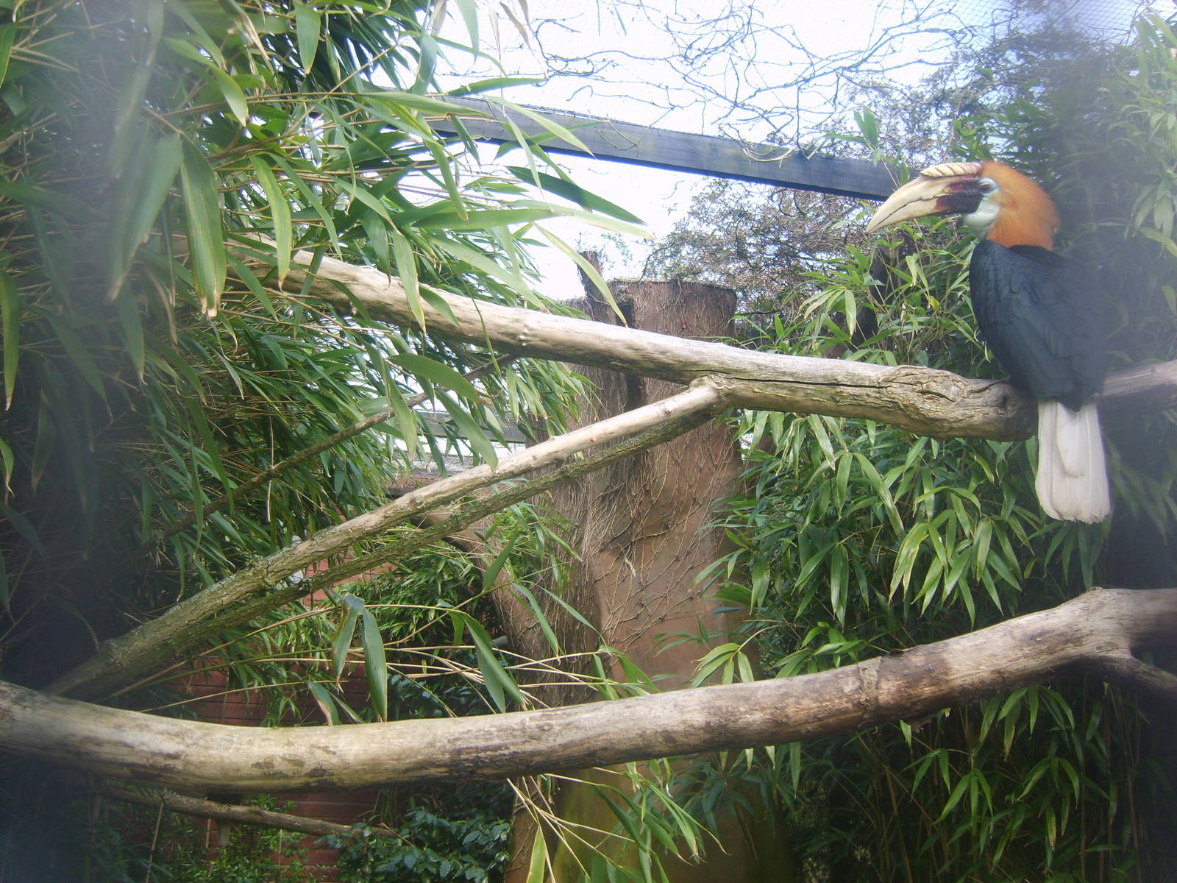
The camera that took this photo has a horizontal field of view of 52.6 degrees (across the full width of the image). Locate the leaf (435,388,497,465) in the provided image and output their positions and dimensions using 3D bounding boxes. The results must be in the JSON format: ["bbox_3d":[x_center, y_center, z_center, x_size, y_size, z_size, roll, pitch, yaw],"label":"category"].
[{"bbox_3d":[-0.194,-0.021,1.900,0.037,0.155,0.030,-36,-3,-9],"label":"leaf"}]

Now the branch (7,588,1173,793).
[{"bbox_3d":[0.002,0.411,1.950,1.920,0.290,0.240,-2,-3,0],"label":"branch"}]

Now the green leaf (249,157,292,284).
[{"bbox_3d":[-0.428,-0.297,1.600,0.042,0.172,0.035,-11,-3,-11],"label":"green leaf"}]

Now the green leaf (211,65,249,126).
[{"bbox_3d":[-0.467,-0.449,1.550,0.034,0.090,0.030,-26,-3,-10],"label":"green leaf"}]

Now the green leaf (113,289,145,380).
[{"bbox_3d":[-0.579,-0.135,1.500,0.033,0.120,0.030,-12,-3,-11],"label":"green leaf"}]

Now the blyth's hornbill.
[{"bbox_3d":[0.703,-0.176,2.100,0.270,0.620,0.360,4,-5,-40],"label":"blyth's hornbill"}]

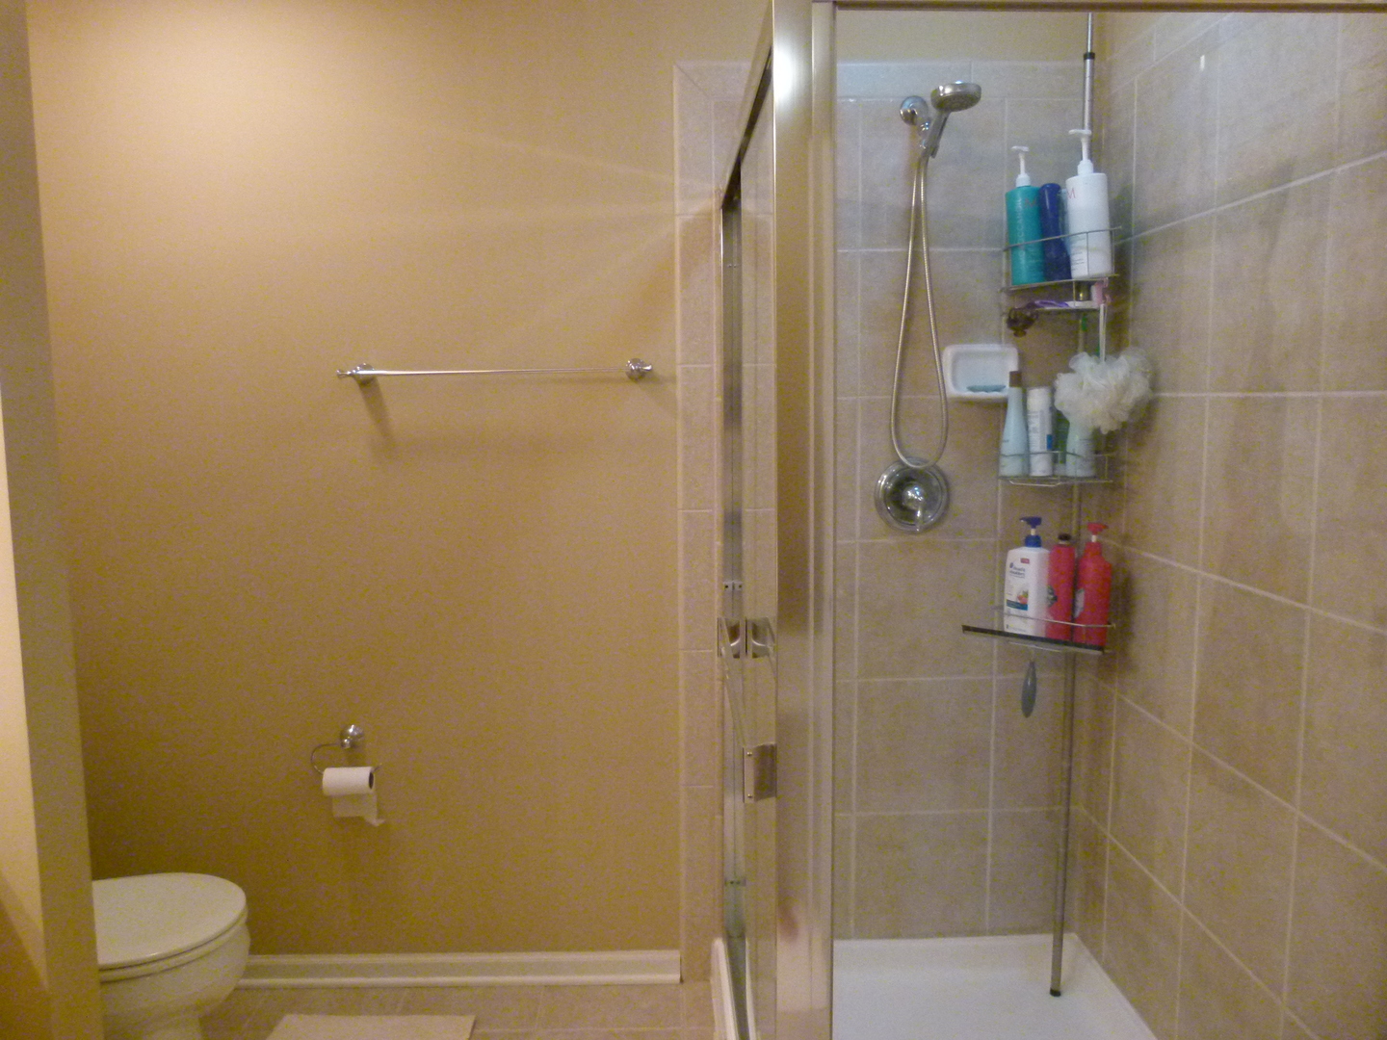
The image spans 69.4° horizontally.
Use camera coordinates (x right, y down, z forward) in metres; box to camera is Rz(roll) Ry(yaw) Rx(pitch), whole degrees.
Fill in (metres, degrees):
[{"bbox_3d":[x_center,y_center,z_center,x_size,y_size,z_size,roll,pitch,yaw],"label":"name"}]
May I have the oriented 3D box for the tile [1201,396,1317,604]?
[{"bbox_3d":[0.945,-0.046,1.689,0.012,0.325,0.317,-1,7,-2],"label":"tile"}]

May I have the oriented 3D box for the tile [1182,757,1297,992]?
[{"bbox_3d":[0.954,0.606,1.767,0.012,0.325,0.317,-1,7,-2],"label":"tile"}]

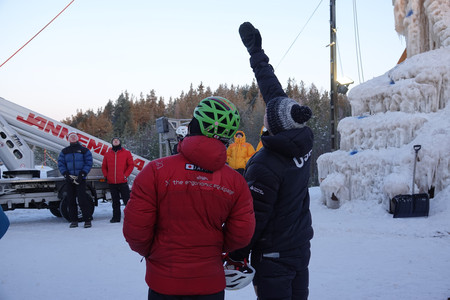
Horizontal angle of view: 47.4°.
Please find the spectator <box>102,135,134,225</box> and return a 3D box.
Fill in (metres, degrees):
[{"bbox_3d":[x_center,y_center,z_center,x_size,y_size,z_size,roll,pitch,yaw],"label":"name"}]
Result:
[{"bbox_3d":[-2.160,0.620,10.400,0.620,1.730,0.400,0,-1,-1],"label":"spectator"}]

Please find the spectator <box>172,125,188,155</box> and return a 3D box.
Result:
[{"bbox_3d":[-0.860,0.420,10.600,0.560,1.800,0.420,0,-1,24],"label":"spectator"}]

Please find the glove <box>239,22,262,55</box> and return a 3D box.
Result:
[{"bbox_3d":[0.167,-0.730,3.330,0.130,0.230,0.090,-14,-14,-36],"label":"glove"}]

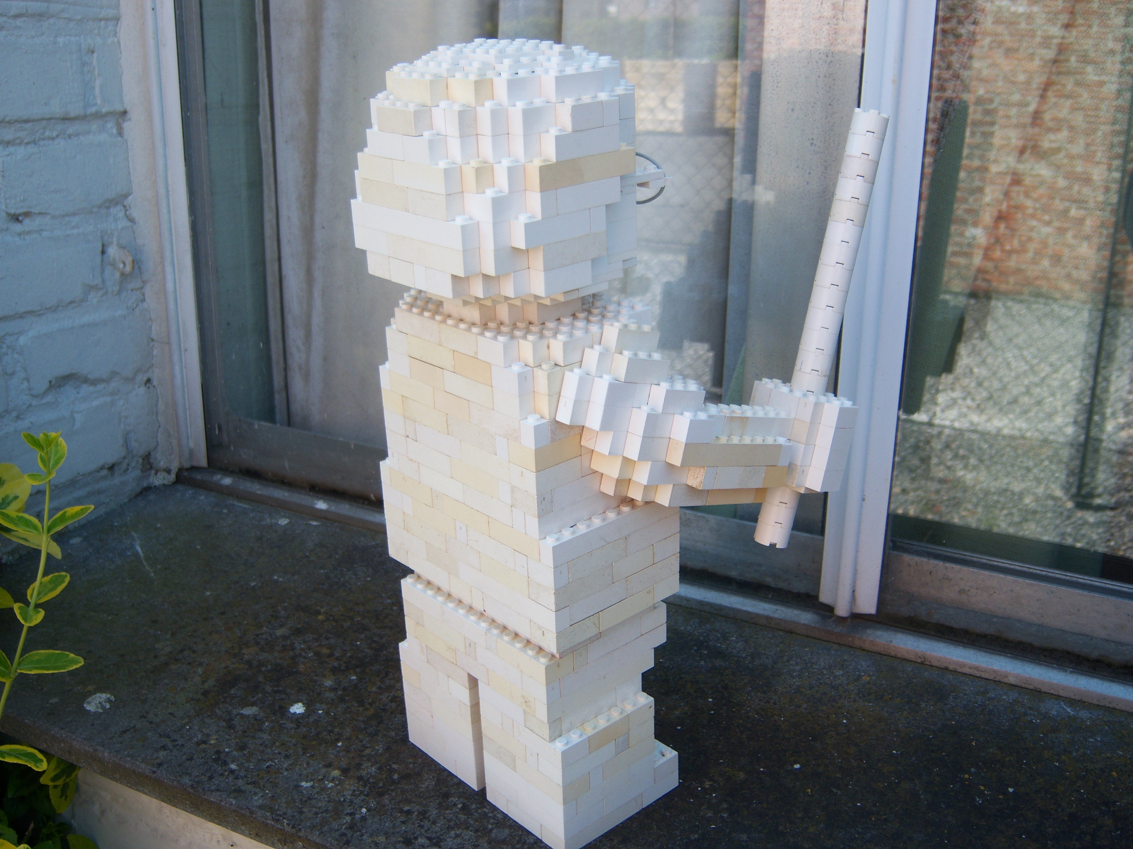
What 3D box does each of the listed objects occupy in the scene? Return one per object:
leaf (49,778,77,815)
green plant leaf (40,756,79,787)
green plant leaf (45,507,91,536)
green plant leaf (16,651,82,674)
[{"bbox_3d":[-0.278,0.200,0.650,0.016,0.031,0.007,9,-9,-20],"label":"leaf"},{"bbox_3d":[-0.274,0.186,0.645,0.032,0.007,0.017,-36,45,-28],"label":"green plant leaf"},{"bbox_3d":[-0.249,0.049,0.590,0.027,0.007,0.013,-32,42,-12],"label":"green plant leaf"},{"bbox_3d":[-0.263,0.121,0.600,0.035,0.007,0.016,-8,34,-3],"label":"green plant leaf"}]

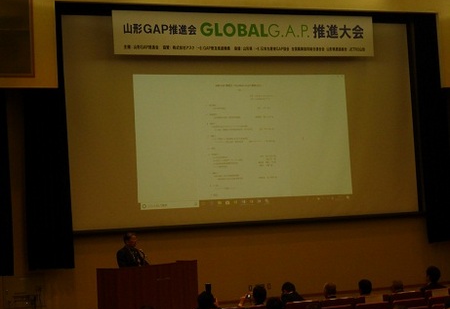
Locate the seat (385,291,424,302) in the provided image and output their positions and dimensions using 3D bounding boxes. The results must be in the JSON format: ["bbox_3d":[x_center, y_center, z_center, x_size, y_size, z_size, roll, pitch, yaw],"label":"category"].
[{"bbox_3d":[2.488,2.389,13.469,0.530,0.880,0.600,-2,-4,-20],"label":"seat"}]

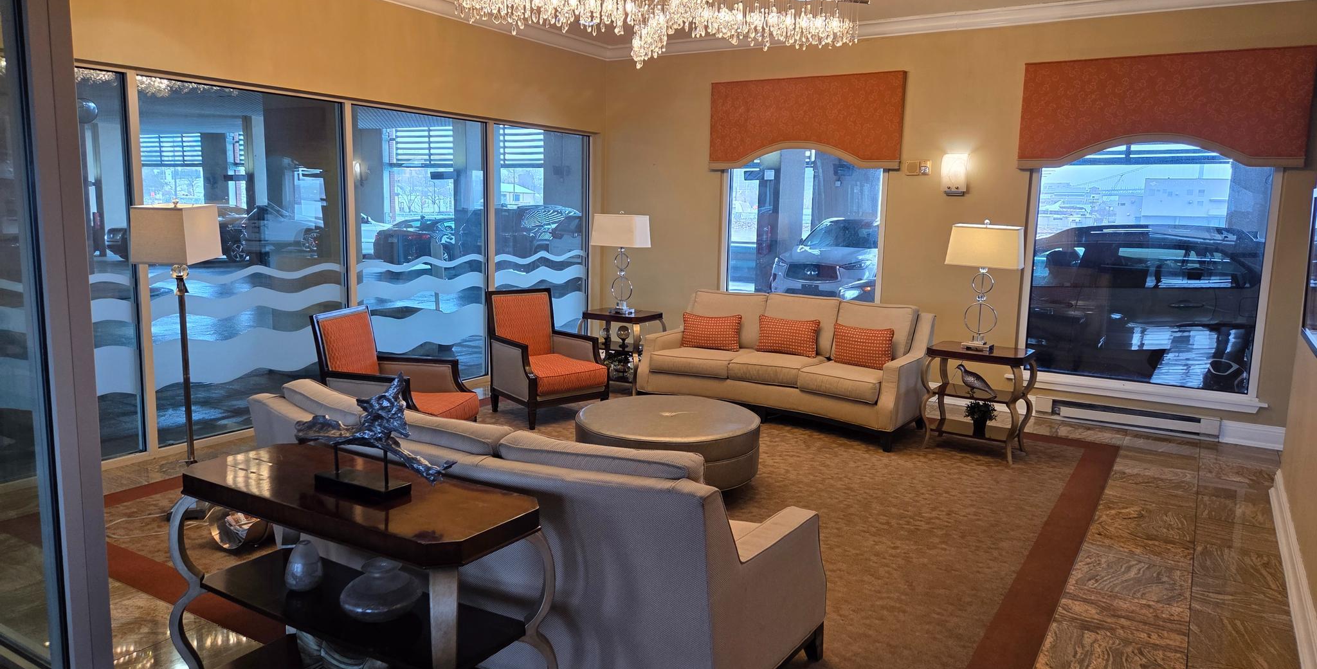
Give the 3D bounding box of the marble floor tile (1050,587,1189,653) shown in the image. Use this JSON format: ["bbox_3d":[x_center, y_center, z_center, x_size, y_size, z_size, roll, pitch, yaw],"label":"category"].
[{"bbox_3d":[1.901,1.155,3.572,0.458,0.015,0.458,6,10,32],"label":"marble floor tile"}]

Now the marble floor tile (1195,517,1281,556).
[{"bbox_3d":[2.956,1.045,4.488,0.358,0.012,0.456,6,9,32],"label":"marble floor tile"}]

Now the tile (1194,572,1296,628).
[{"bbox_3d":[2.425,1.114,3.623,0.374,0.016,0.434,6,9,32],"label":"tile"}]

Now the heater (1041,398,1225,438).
[{"bbox_3d":[3.591,0.641,6.761,1.261,0.181,0.075,6,9,32],"label":"heater"}]

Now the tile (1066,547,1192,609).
[{"bbox_3d":[2.079,1.076,3.852,0.460,0.016,0.440,6,9,32],"label":"tile"}]

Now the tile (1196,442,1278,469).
[{"bbox_3d":[3.993,0.835,6.019,0.458,0.015,0.458,6,10,32],"label":"tile"}]

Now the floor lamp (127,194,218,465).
[{"bbox_3d":[-2.366,0.128,4.385,0.268,1.583,0.335,1,8,0],"label":"floor lamp"}]

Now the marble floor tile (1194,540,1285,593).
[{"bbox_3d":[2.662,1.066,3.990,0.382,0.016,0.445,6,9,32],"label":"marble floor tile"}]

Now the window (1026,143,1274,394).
[{"bbox_3d":[3.548,-0.550,6.414,1.479,1.828,0.080,6,9,32],"label":"window"}]

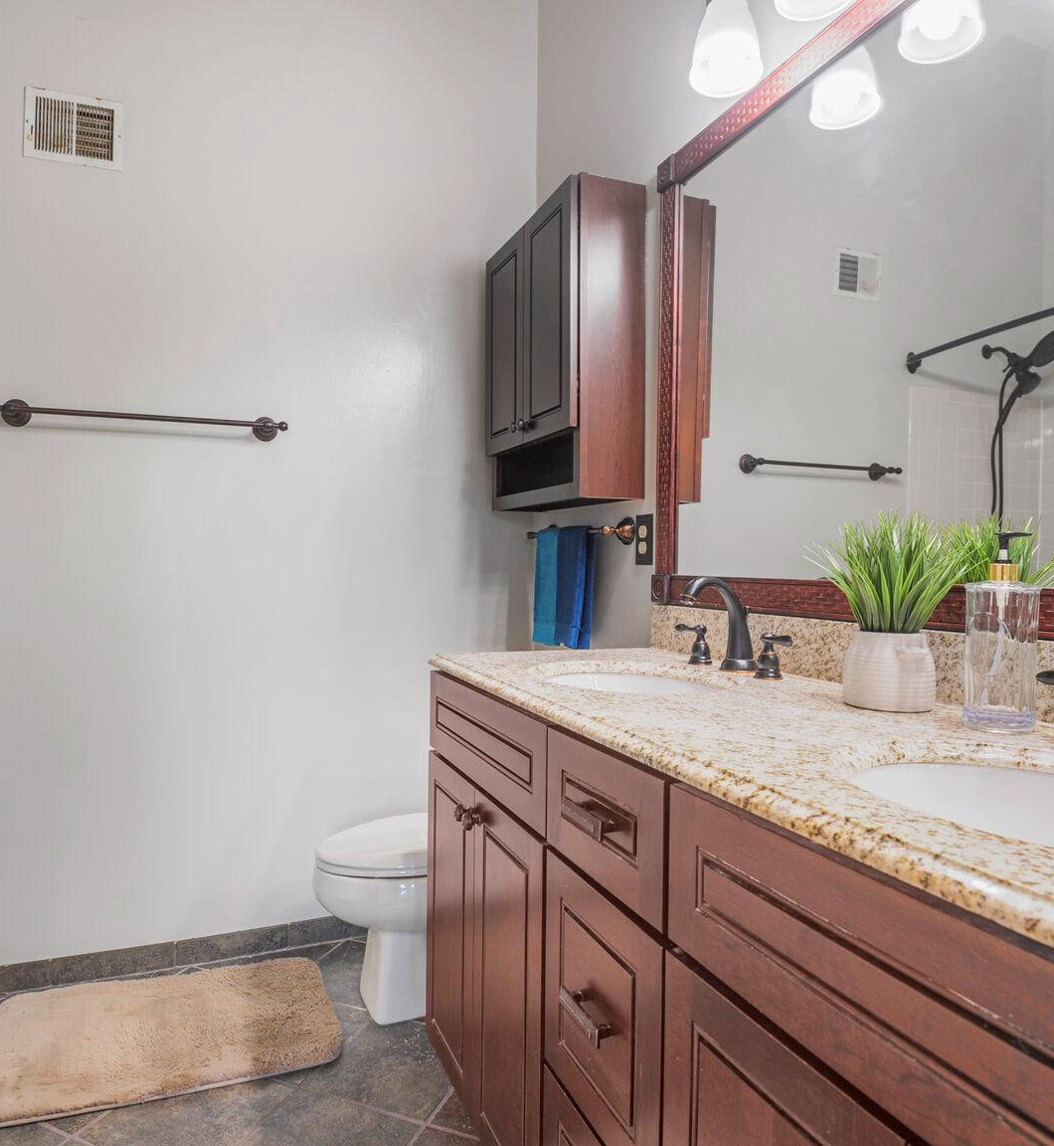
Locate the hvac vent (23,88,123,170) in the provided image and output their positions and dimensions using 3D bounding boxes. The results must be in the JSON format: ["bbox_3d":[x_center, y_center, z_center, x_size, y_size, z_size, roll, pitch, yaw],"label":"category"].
[{"bbox_3d":[-1.180,-1.157,1.988,0.236,0.186,0.016,0,0,-23],"label":"hvac vent"}]

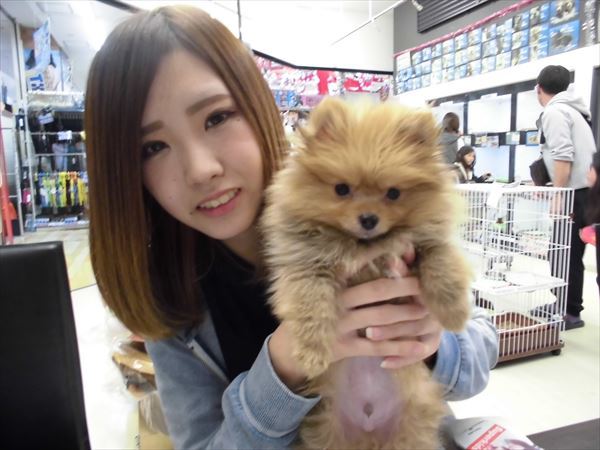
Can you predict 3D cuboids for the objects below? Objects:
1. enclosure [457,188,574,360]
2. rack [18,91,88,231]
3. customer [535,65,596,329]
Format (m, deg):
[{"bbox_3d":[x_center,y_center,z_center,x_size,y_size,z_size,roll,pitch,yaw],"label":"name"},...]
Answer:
[{"bbox_3d":[1.110,0.246,2.635,0.526,0.921,0.626,-3,9,-22],"label":"enclosure"},{"bbox_3d":[-3.970,-1.016,7.491,1.050,2.120,0.500,-3,8,-21],"label":"rack"},{"bbox_3d":[1.723,-0.189,2.993,0.480,1.680,0.420,-7,10,-39],"label":"customer"}]

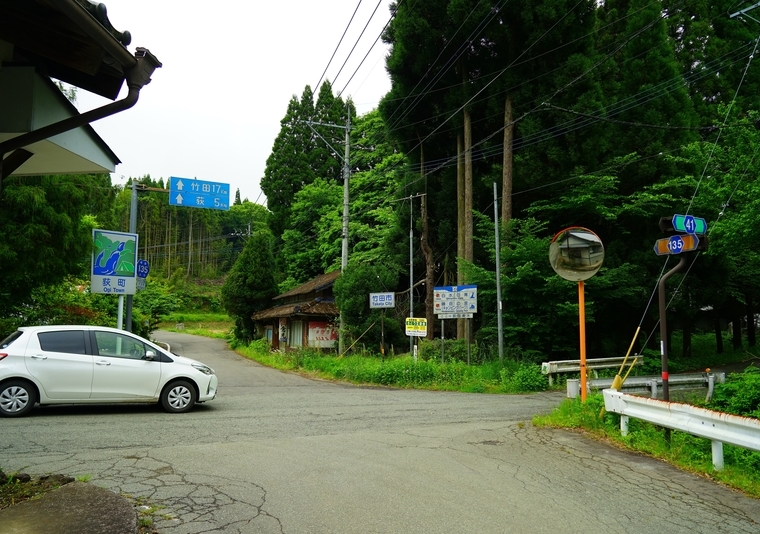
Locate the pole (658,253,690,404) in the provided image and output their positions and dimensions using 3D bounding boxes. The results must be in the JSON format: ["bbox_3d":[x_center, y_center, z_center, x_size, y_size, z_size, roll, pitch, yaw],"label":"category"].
[{"bbox_3d":[4.632,1.177,8.303,0.460,3.270,0.090,0,-5,0],"label":"pole"}]

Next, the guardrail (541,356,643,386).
[{"bbox_3d":[7.014,3.362,17.416,4.850,0.750,0.230,3,-6,-31],"label":"guardrail"}]

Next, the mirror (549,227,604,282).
[{"bbox_3d":[3.683,-0.234,9.941,1.030,1.030,0.200,-3,1,34],"label":"mirror"}]

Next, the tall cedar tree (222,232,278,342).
[{"bbox_3d":[-7.282,1.234,30.003,3.000,6.410,3.000,0,-5,0],"label":"tall cedar tree"}]

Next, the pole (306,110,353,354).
[{"bbox_3d":[-2.523,-1.697,24.661,2.400,11.500,0.400,2,-6,-22],"label":"pole"}]

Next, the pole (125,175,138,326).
[{"bbox_3d":[-7.393,0.213,15.840,0.160,5.730,0.160,0,-5,0],"label":"pole"}]

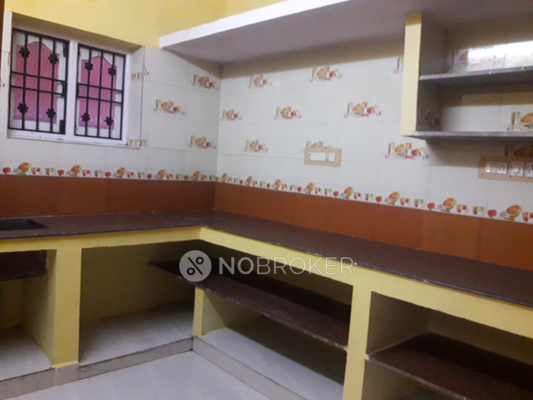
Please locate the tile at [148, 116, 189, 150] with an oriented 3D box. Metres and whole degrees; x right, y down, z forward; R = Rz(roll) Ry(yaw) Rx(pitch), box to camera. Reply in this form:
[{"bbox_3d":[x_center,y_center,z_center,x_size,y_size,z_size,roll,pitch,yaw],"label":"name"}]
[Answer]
[{"bbox_3d":[-0.721,-0.486,3.126,0.295,0.229,0.010,-1,7,-44],"label":"tile"}]

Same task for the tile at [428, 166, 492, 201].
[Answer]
[{"bbox_3d":[1.034,-0.099,2.330,0.320,0.163,0.010,9,6,44],"label":"tile"}]

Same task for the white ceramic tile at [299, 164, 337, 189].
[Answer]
[{"bbox_3d":[0.345,-0.199,2.942,0.010,0.158,0.322,-1,7,-43],"label":"white ceramic tile"}]

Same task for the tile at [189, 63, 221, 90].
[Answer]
[{"bbox_3d":[-0.506,-1.015,3.602,0.341,0.230,0.010,0,7,-44],"label":"tile"}]

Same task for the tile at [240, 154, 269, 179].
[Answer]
[{"bbox_3d":[-0.096,-0.271,3.406,0.010,0.158,0.322,-1,7,-43],"label":"tile"}]

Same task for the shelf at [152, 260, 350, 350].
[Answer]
[{"bbox_3d":[-0.058,0.604,2.934,1.878,0.025,0.624,9,6,44],"label":"shelf"}]

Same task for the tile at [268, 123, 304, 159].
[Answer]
[{"bbox_3d":[0.128,-0.405,2.919,0.010,0.229,0.295,-1,7,-44],"label":"tile"}]

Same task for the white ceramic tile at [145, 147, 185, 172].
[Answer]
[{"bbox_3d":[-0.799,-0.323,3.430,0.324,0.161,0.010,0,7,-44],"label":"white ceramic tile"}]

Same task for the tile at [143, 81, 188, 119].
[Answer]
[{"bbox_3d":[-0.704,-0.714,3.106,0.295,0.229,0.010,-1,7,-44],"label":"tile"}]

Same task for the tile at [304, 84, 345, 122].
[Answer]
[{"bbox_3d":[0.349,-0.600,2.689,0.010,0.229,0.295,-1,7,-44],"label":"tile"}]

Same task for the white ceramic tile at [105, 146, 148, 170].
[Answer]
[{"bbox_3d":[-1.027,-0.319,3.181,0.322,0.158,0.010,-1,7,-43],"label":"white ceramic tile"}]

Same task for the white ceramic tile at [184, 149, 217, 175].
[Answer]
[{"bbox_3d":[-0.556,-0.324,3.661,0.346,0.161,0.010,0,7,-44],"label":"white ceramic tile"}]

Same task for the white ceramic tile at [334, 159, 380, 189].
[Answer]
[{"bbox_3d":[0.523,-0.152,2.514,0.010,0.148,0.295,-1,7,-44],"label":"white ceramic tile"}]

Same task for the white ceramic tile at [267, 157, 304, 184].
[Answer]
[{"bbox_3d":[0.124,-0.235,3.174,0.010,0.158,0.322,-1,7,-43],"label":"white ceramic tile"}]

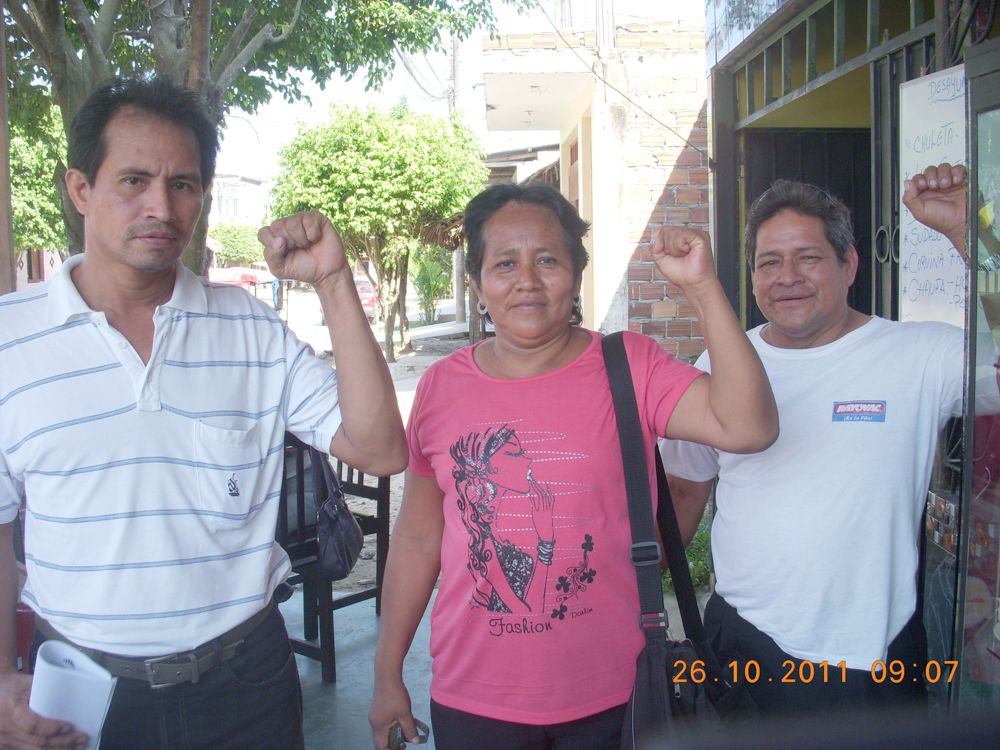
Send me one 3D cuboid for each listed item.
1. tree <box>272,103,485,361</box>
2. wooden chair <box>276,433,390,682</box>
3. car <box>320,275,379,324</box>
[{"bbox_3d":[-2.200,-2.496,19.451,3.600,4.500,3.400,0,5,0],"label":"tree"},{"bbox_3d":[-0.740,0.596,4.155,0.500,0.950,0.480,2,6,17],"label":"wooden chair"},{"bbox_3d":[-4.650,-2.368,34.430,1.670,1.460,4.100,0,5,-2],"label":"car"}]

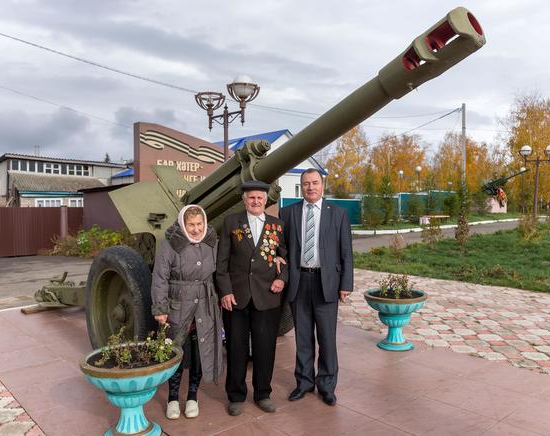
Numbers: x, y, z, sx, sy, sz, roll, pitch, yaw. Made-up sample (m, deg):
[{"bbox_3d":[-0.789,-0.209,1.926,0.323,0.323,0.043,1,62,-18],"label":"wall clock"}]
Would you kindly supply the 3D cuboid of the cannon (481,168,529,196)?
[{"bbox_3d":[18.950,-2.890,36.000,3.900,2.100,1.700,1,3,28],"label":"cannon"}]

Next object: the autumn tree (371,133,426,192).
[{"bbox_3d":[14.163,-5.390,50.000,6.300,8.821,6.300,1,3,18],"label":"autumn tree"}]

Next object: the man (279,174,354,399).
[{"bbox_3d":[0.318,0.501,3.298,0.550,1.750,0.340,0,3,10],"label":"man"}]

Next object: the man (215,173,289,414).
[{"bbox_3d":[-0.166,0.552,3.172,0.540,1.660,0.340,0,3,-3],"label":"man"}]

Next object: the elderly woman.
[{"bbox_3d":[-0.634,0.640,3.108,0.520,1.490,0.370,-1,3,-18],"label":"elderly woman"}]

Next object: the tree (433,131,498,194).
[{"bbox_3d":[21.846,-5.390,50.000,7.400,8.821,7.400,1,3,23],"label":"tree"}]

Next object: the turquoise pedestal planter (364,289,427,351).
[{"bbox_3d":[1.244,1.056,4.470,0.620,0.530,0.620,0,3,0],"label":"turquoise pedestal planter"}]

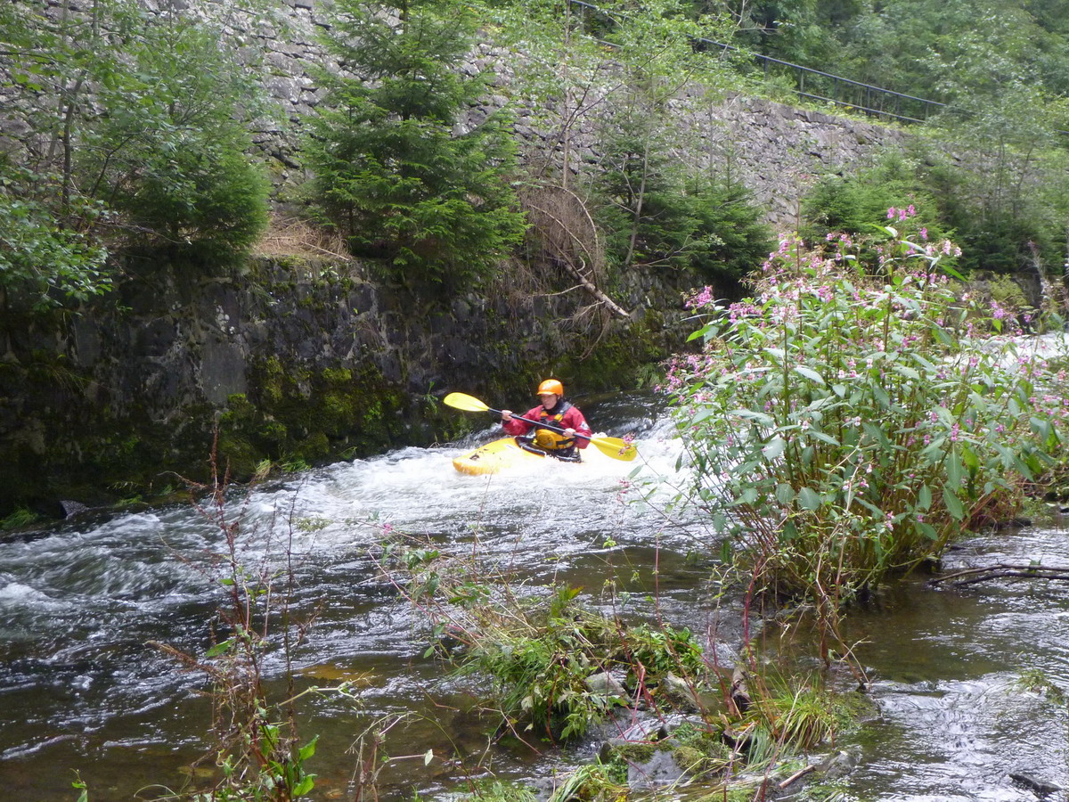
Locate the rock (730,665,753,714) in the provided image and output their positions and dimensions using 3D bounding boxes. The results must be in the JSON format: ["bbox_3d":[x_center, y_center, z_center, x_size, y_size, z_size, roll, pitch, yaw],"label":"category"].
[{"bbox_3d":[0.718,1.000,5.050,0.090,0.140,0.140,0,4,0],"label":"rock"}]

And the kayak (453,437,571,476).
[{"bbox_3d":[0.140,0.525,13.050,0.650,0.380,2.450,9,9,37],"label":"kayak"}]

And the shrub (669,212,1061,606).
[{"bbox_3d":[1.780,-0.010,7.800,2.100,2.000,1.800,0,4,0],"label":"shrub"}]

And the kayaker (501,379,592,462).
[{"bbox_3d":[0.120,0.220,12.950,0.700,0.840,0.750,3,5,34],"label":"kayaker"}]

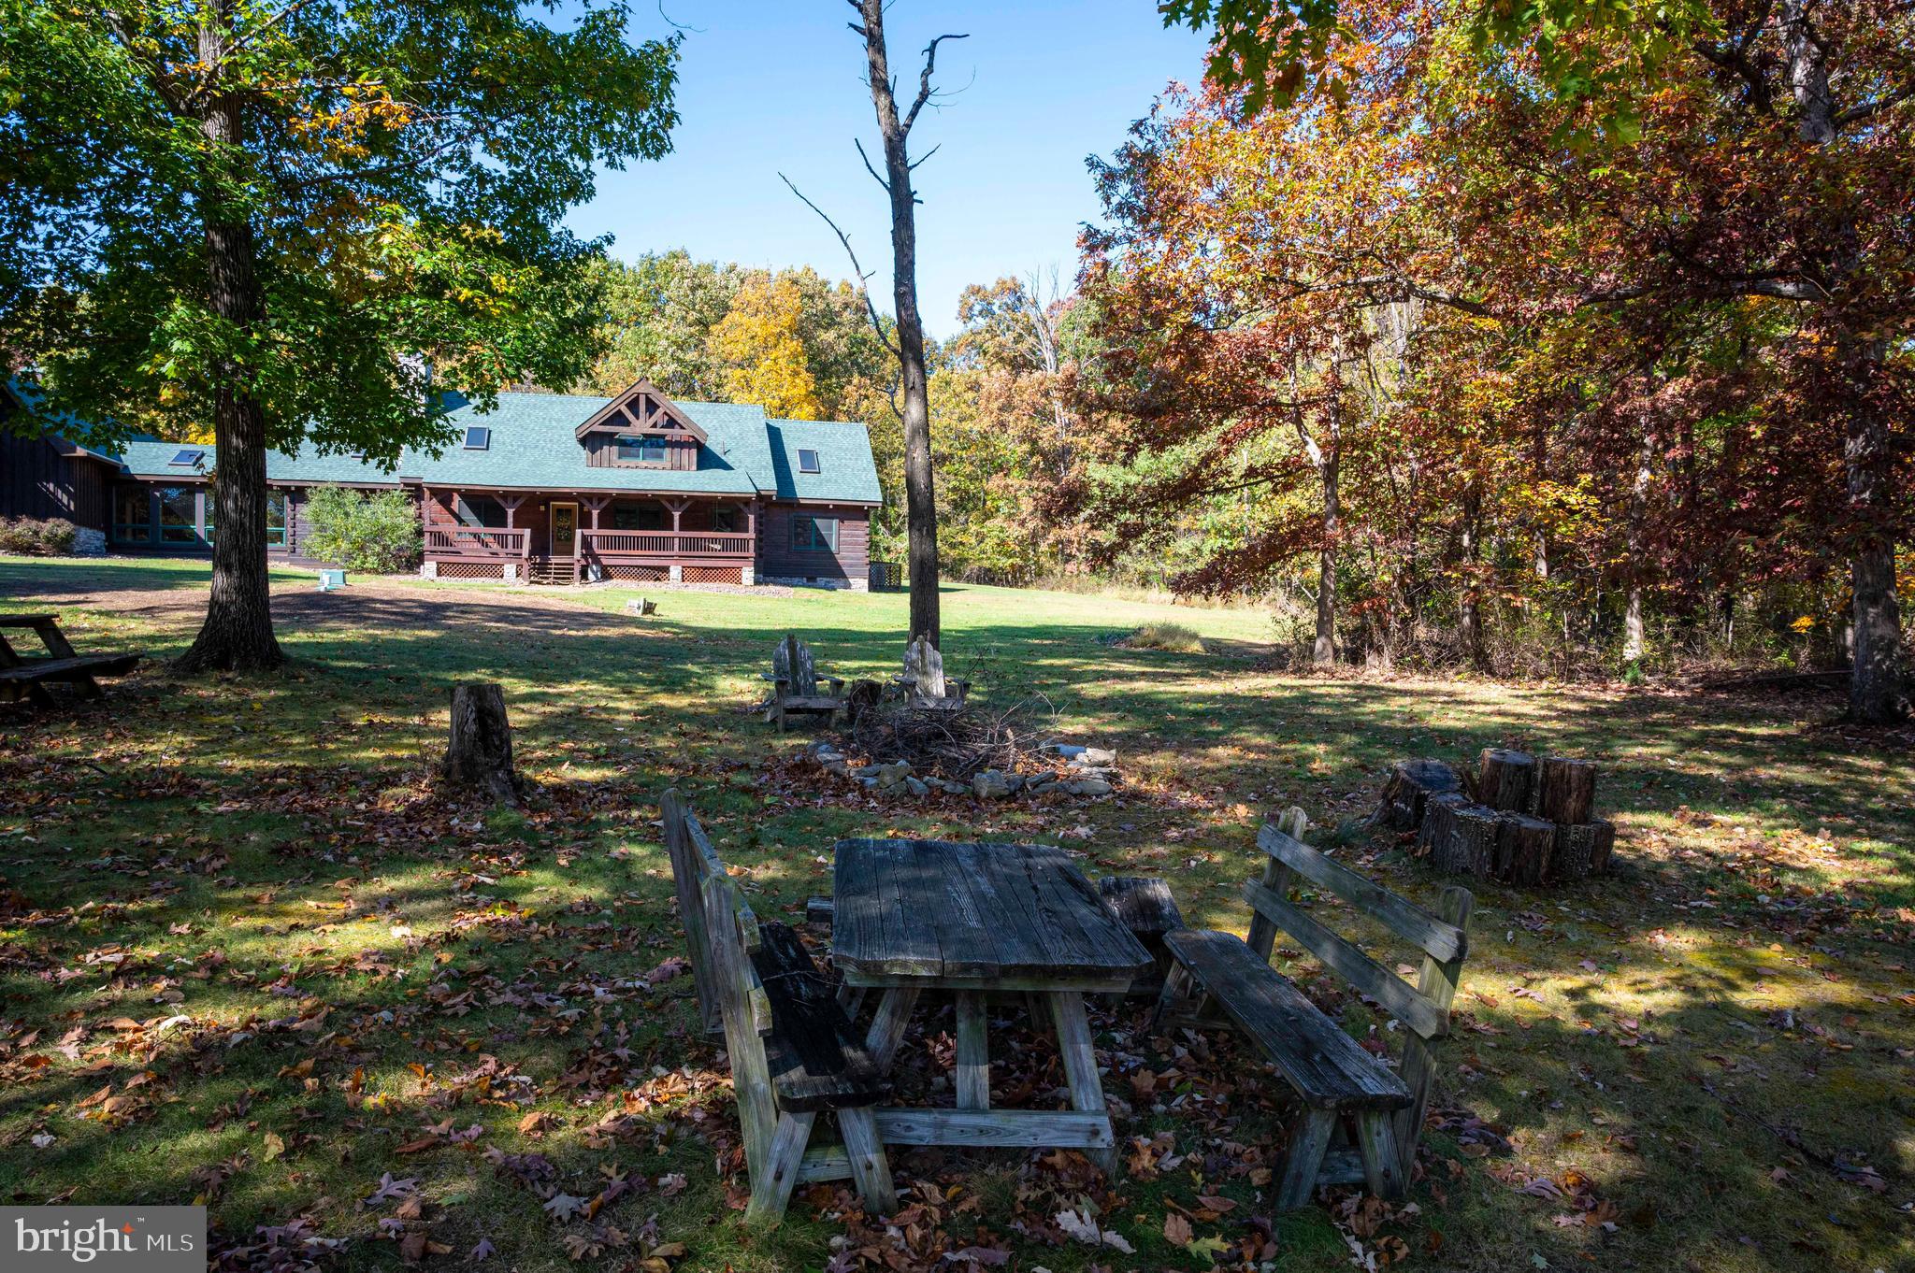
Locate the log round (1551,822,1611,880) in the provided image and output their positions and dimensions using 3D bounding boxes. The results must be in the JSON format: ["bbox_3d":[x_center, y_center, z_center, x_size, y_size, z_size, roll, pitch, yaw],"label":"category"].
[{"bbox_3d":[3.790,1.305,7.750,0.385,0.315,0.385,1,1,0],"label":"log round"}]

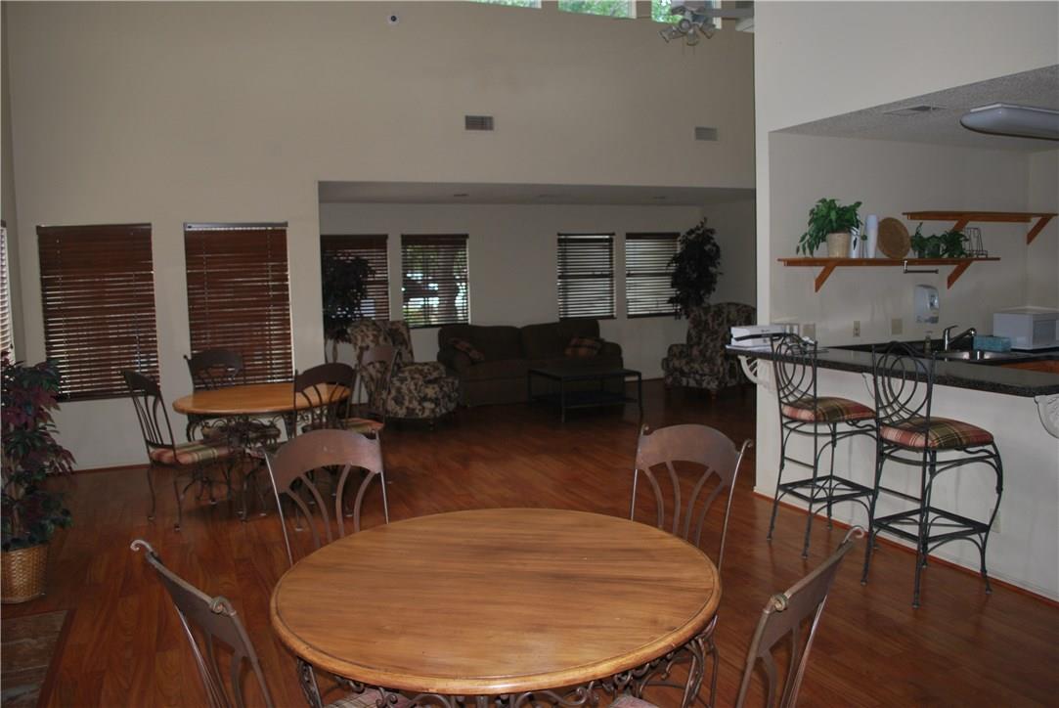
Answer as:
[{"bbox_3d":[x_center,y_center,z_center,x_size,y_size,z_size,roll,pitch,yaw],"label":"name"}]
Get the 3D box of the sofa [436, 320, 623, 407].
[{"bbox_3d":[-0.006,0.076,10.015,2.180,0.940,0.920,-4,6,-23],"label":"sofa"}]

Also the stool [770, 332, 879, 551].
[{"bbox_3d":[1.632,0.492,4.480,0.500,1.180,0.430,-4,6,-23],"label":"stool"}]

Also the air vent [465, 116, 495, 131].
[{"bbox_3d":[-0.489,-2.300,7.904,0.310,0.130,0.030,-4,6,-24],"label":"air vent"}]

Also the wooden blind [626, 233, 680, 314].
[{"bbox_3d":[1.735,-1.117,11.197,0.862,1.183,0.100,-4,6,-23],"label":"wooden blind"}]

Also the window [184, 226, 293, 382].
[{"bbox_3d":[-2.595,-0.435,7.154,0.860,1.460,0.080,-4,6,-24],"label":"window"}]

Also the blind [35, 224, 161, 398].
[{"bbox_3d":[-3.627,-0.351,6.732,0.846,1.474,0.100,-4,6,-23],"label":"blind"}]

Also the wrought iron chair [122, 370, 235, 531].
[{"bbox_3d":[-2.294,0.598,5.290,0.460,1.010,0.570,3,8,39],"label":"wrought iron chair"}]

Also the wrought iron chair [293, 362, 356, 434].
[{"bbox_3d":[-1.472,0.581,5.237,0.570,1.010,0.460,4,8,42],"label":"wrought iron chair"}]

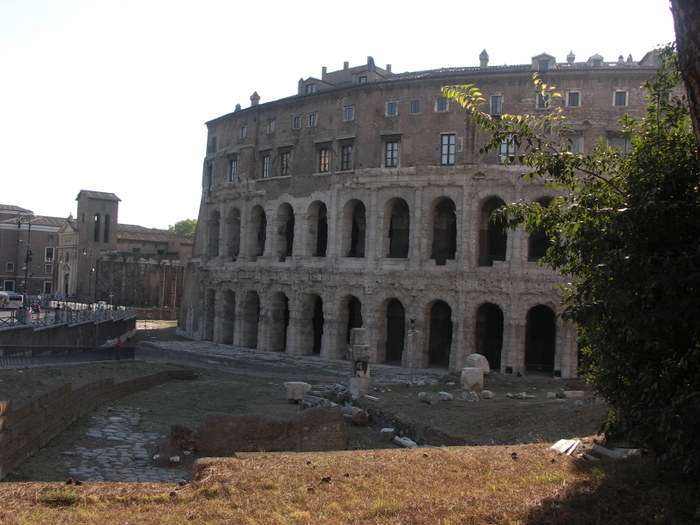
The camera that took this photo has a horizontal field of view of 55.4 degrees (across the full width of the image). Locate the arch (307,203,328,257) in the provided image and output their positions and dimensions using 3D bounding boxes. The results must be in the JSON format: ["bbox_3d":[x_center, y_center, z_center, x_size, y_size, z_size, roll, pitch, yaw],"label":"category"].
[{"bbox_3d":[-3.087,-3.598,73.168,2.750,6.150,1.500,1,-2,35],"label":"arch"}]

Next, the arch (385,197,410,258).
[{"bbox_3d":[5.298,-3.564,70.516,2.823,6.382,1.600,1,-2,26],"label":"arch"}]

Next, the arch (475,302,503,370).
[{"bbox_3d":[13.815,7.341,66.287,2.920,6.721,1.600,2,-3,18],"label":"arch"}]

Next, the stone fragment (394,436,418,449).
[{"bbox_3d":[2.909,9.228,34.293,0.500,0.330,1.450,3,-2,-35],"label":"stone fragment"}]

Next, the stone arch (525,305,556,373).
[{"bbox_3d":[18.547,7.503,64.986,2.920,6.721,1.600,2,-3,13],"label":"stone arch"}]

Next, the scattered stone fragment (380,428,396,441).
[{"bbox_3d":[2.070,9.200,35.765,0.780,0.420,0.650,2,-2,-10],"label":"scattered stone fragment"}]

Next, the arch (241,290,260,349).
[{"bbox_3d":[-11.295,6.887,81.206,2.920,6.721,1.600,0,-4,44],"label":"arch"}]

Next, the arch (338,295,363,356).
[{"bbox_3d":[0.402,6.999,72.299,2.920,6.721,1.600,1,-3,31],"label":"arch"}]

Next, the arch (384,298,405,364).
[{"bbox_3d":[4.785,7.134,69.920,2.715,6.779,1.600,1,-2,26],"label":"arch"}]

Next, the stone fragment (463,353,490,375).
[{"bbox_3d":[11.356,8.899,59.207,1.900,1.750,1.300,3,-2,-25],"label":"stone fragment"}]

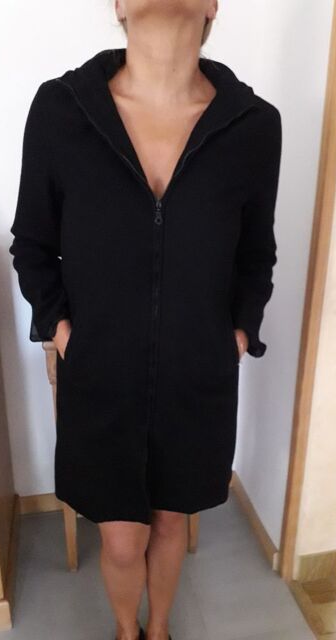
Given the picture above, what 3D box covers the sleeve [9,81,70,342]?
[{"bbox_3d":[-0.239,-0.199,0.934,0.125,0.470,0.180,-1,18,-6],"label":"sleeve"}]

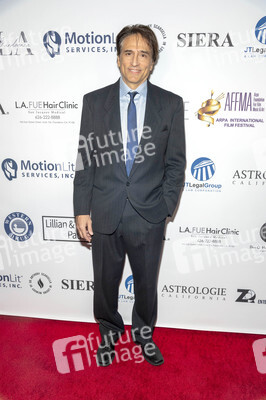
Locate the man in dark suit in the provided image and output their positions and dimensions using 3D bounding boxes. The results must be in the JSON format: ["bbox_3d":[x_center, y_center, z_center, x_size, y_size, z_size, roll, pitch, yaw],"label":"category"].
[{"bbox_3d":[-0.026,0.032,1.791,0.585,1.770,0.320,0,14,-2],"label":"man in dark suit"}]

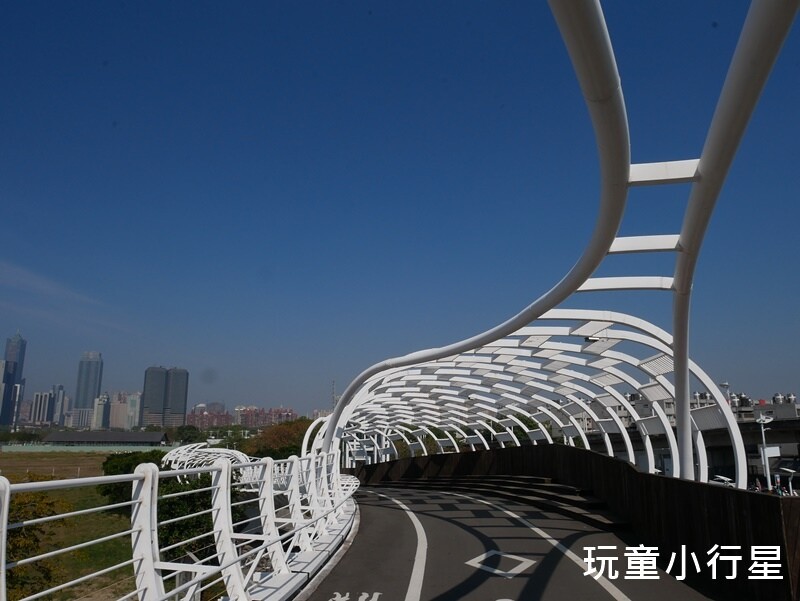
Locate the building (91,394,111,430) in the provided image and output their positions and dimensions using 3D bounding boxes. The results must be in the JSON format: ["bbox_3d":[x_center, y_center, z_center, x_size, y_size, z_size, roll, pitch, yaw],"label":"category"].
[{"bbox_3d":[-308.460,115.940,571.910,11.800,35.100,9.400,2,-12,-10],"label":"building"}]

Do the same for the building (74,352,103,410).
[{"bbox_3d":[-679.120,193.980,1210.720,35.600,154.800,30.200,3,-13,-14],"label":"building"}]

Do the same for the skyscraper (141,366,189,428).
[{"bbox_3d":[-414.180,171.690,983.420,63.700,101.500,28.700,3,-13,-15],"label":"skyscraper"}]

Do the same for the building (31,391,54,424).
[{"bbox_3d":[-560.540,171.520,871.320,21.400,54.100,15.000,3,-13,-14],"label":"building"}]

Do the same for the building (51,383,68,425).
[{"bbox_3d":[-672.220,207.520,1093.600,12.900,78.400,11.600,3,-13,-14],"label":"building"}]

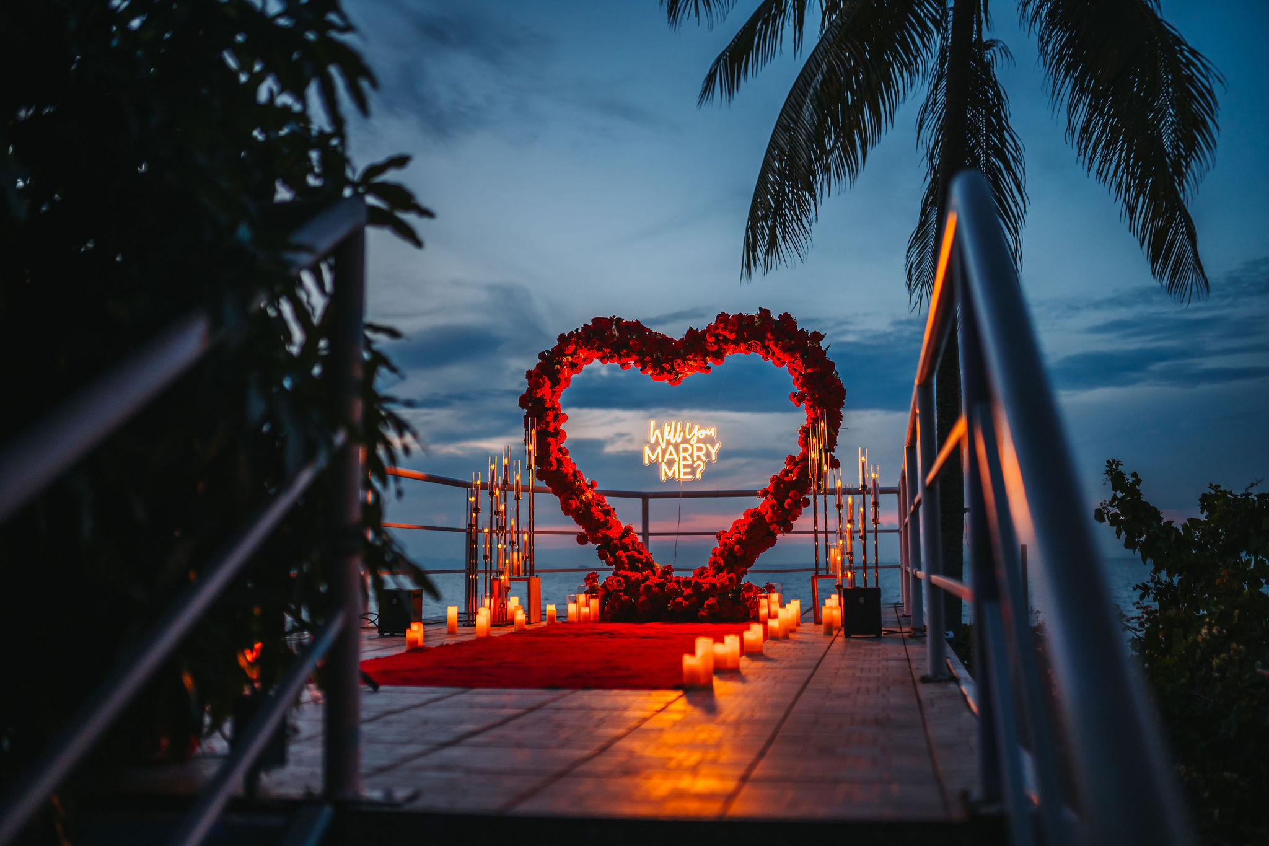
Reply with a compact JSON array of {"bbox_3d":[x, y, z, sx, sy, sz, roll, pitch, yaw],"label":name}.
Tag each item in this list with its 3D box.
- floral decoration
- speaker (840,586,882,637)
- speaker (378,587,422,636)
[{"bbox_3d":[0.421,0.346,9.750,2.500,2.400,0.480,-2,-7,11],"label":"floral decoration"},{"bbox_3d":[1.318,1.090,7.134,0.215,0.287,0.185,-2,-7,11],"label":"speaker"},{"bbox_3d":[-1.527,1.244,8.057,0.215,0.287,0.185,-2,-7,11],"label":"speaker"}]

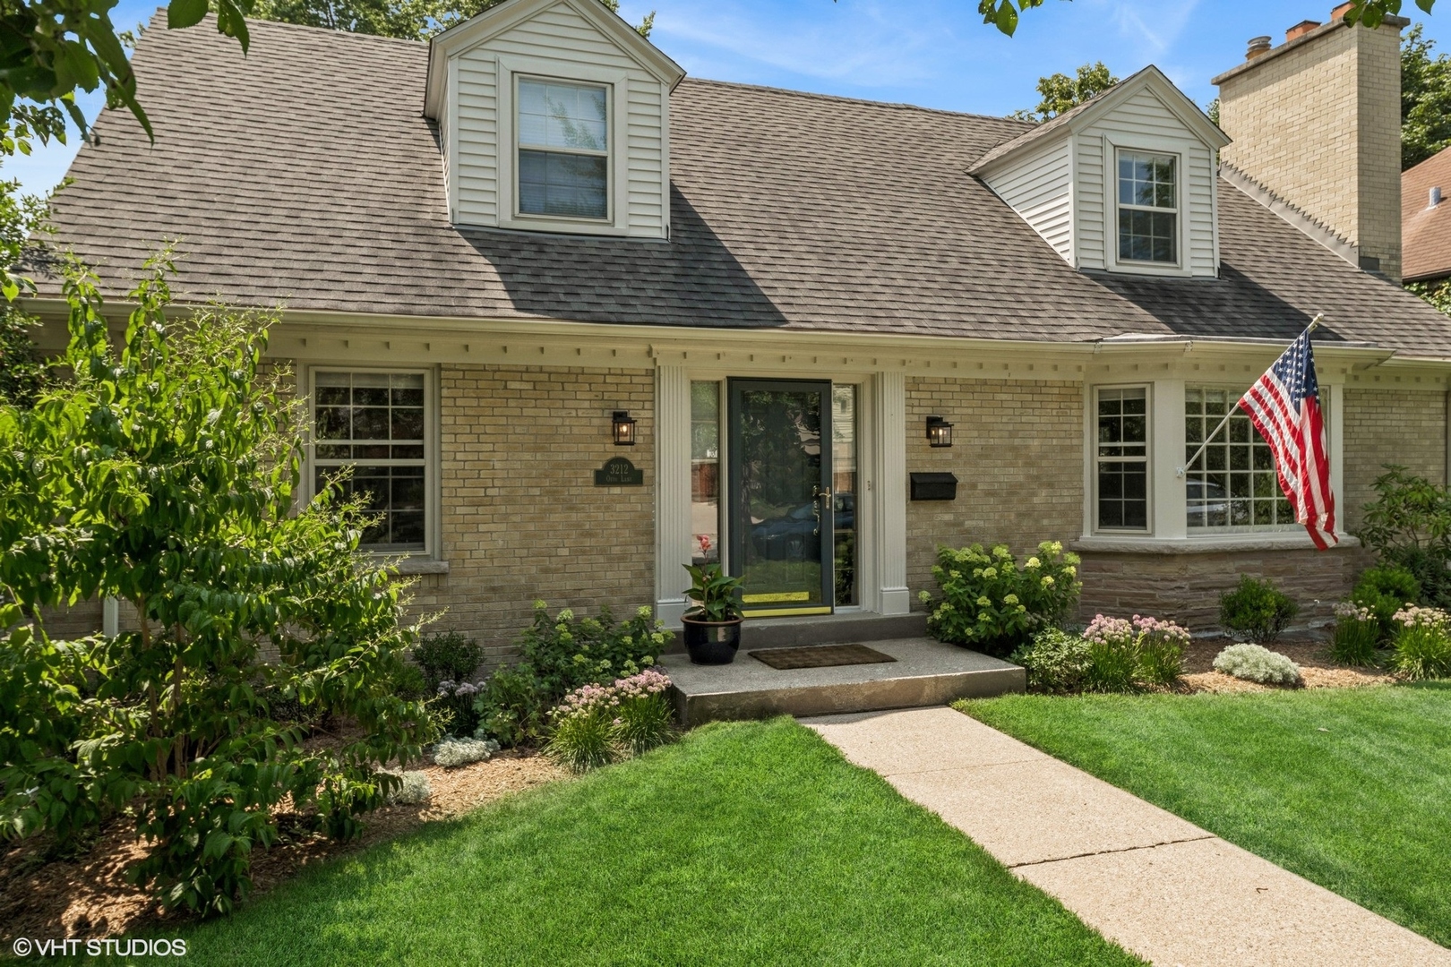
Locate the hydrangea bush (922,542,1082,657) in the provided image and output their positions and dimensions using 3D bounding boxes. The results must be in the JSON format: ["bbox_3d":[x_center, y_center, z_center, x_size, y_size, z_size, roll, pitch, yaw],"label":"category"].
[{"bbox_3d":[2.326,0.950,8.082,1.250,0.960,1.080,-1,0,-18],"label":"hydrangea bush"}]

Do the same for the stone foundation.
[{"bbox_3d":[5.070,0.996,9.361,3.470,0.760,0.520,0,0,-17],"label":"stone foundation"}]

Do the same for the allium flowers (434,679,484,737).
[{"bbox_3d":[-1.691,1.430,6.127,0.370,0.390,0.370,-1,1,-17],"label":"allium flowers"}]

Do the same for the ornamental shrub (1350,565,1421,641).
[{"bbox_3d":[6.157,1.112,9.033,0.600,0.690,0.600,-1,0,-18],"label":"ornamental shrub"}]

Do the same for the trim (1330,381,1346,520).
[{"bbox_3d":[5.939,-0.245,9.479,0.200,1.430,0.160,0,0,-17],"label":"trim"}]

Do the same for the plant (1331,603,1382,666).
[{"bbox_3d":[5.281,1.243,8.095,0.380,0.490,0.380,-1,0,-18],"label":"plant"}]

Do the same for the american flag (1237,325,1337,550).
[{"bbox_3d":[4.499,-0.349,7.780,0.220,1.700,0.780,-1,0,-18],"label":"american flag"}]

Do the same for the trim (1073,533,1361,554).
[{"bbox_3d":[5.007,0.549,9.299,3.540,0.155,0.560,0,0,-17],"label":"trim"}]

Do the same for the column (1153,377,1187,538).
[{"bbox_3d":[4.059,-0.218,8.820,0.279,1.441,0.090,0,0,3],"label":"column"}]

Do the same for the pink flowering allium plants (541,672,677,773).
[{"bbox_3d":[-0.640,1.357,5.617,0.730,0.410,0.550,0,0,-17],"label":"pink flowering allium plants"}]

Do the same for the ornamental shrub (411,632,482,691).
[{"bbox_3d":[-2.028,1.300,7.069,0.510,0.470,0.500,0,0,-17],"label":"ornamental shrub"}]

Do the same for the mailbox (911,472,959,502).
[{"bbox_3d":[1.854,0.028,8.543,0.410,0.240,0.130,-1,0,-18],"label":"mailbox"}]

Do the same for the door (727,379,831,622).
[{"bbox_3d":[0.475,0.124,8.165,0.943,2.020,0.060,-1,0,-18],"label":"door"}]

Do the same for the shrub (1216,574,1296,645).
[{"bbox_3d":[4.750,1.124,8.640,0.580,0.610,0.580,-1,0,-18],"label":"shrub"}]

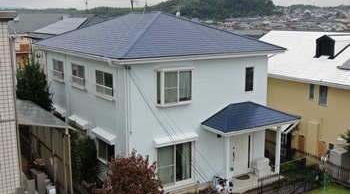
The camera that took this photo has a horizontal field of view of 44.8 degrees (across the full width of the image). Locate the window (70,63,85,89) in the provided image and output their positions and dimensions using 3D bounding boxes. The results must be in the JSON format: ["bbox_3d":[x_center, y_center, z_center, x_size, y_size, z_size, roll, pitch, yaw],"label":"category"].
[{"bbox_3d":[-4.444,-0.974,19.342,0.128,0.969,1.658,-7,12,-32],"label":"window"}]

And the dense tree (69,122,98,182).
[{"bbox_3d":[-4.104,2.531,18.635,0.935,2.422,1.445,-7,12,-32],"label":"dense tree"}]

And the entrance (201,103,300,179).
[{"bbox_3d":[3.212,1.989,17.782,4.114,3.281,1.640,-7,12,-32],"label":"entrance"}]

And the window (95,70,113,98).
[{"bbox_3d":[-2.842,-0.530,16.911,0.128,0.969,1.717,-7,12,-32],"label":"window"}]

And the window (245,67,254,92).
[{"bbox_3d":[3.234,-0.721,18.302,0.510,1.131,0.111,-7,12,-32],"label":"window"}]

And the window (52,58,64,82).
[{"bbox_3d":[-5.977,-1.398,21.668,0.128,0.969,1.683,-7,12,-32],"label":"window"}]

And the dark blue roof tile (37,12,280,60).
[{"bbox_3d":[-1.447,-3.260,20.607,7.978,1.686,10.851,-7,12,-32],"label":"dark blue roof tile"}]

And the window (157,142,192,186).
[{"bbox_3d":[0.027,2.681,16.798,1.708,1.683,0.128,-7,12,-32],"label":"window"}]

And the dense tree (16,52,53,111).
[{"bbox_3d":[-7.000,0.243,21.715,1.700,4.972,1.700,-7,12,-32],"label":"dense tree"}]

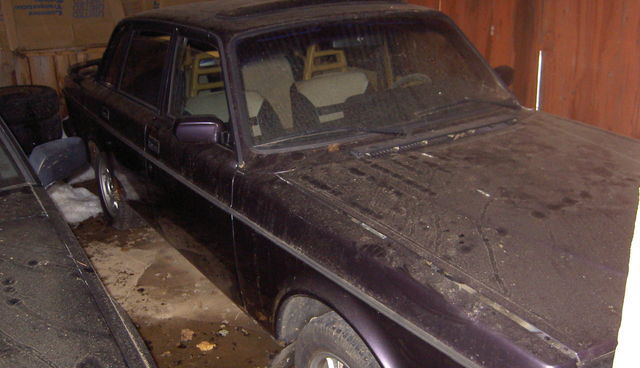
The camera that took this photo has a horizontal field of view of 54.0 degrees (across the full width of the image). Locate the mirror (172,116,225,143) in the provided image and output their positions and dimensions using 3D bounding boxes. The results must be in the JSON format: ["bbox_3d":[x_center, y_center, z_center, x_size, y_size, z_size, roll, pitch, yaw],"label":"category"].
[{"bbox_3d":[-0.449,-0.200,2.352,0.185,0.100,0.080,-4,18,-7],"label":"mirror"}]

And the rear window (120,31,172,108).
[{"bbox_3d":[-0.907,-0.618,3.291,0.040,0.360,0.670,8,10,-36],"label":"rear window"}]

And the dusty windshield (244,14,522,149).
[{"bbox_3d":[0.277,-0.468,2.728,1.410,0.570,0.110,-13,-19,-31],"label":"dusty windshield"}]

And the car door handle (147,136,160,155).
[{"bbox_3d":[-0.768,-0.178,2.883,0.030,0.055,0.135,-10,20,-32],"label":"car door handle"}]

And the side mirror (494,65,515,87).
[{"bbox_3d":[0.940,-0.542,3.198,0.080,0.105,0.185,14,24,40],"label":"side mirror"}]

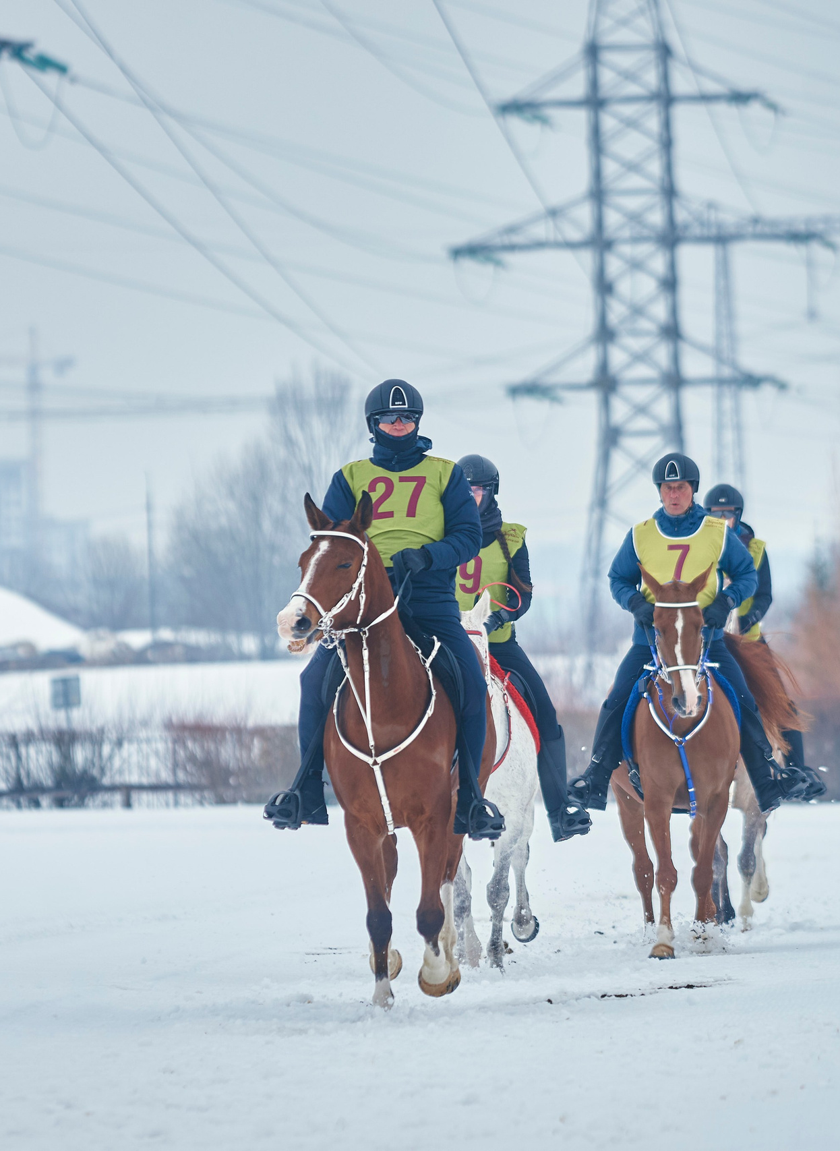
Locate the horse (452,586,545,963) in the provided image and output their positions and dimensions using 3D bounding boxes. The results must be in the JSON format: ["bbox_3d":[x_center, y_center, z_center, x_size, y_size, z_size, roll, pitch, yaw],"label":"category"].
[{"bbox_3d":[0.250,0.944,45.200,0.580,1.780,2.350,-1,-1,3],"label":"horse"}]

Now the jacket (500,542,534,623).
[{"bbox_3d":[0.269,-0.003,42.900,0.520,0.600,0.400,0,-1,12],"label":"jacket"}]

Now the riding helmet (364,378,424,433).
[{"bbox_3d":[-0.102,-0.668,37.900,0.228,0.212,0.290,-1,-1,-7],"label":"riding helmet"}]

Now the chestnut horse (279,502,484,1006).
[{"bbox_3d":[-0.080,0.660,37.100,0.680,1.970,2.250,0,-1,6],"label":"chestnut horse"}]

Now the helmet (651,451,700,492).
[{"bbox_3d":[1.237,-0.501,46.300,0.225,0.195,0.280,0,-1,8],"label":"helmet"}]

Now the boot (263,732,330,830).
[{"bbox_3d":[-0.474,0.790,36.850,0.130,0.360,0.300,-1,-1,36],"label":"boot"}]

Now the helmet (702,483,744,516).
[{"bbox_3d":[1.695,-0.405,53.400,0.224,0.205,0.285,-1,-1,2],"label":"helmet"}]

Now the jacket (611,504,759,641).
[{"bbox_3d":[1.262,-0.016,46.050,0.710,0.670,0.430,-1,-1,1],"label":"jacket"}]

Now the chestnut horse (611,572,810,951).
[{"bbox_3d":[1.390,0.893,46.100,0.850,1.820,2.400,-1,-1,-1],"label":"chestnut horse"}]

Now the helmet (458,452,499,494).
[{"bbox_3d":[0.244,-0.449,42.900,0.225,0.190,0.280,0,-1,12],"label":"helmet"}]

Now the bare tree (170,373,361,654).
[{"bbox_3d":[-6.400,-2.600,390.000,8.000,12.000,8.000,-1,-1,0],"label":"bare tree"}]

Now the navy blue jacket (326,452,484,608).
[{"bbox_3d":[-0.075,-0.192,36.850,0.620,0.640,0.420,0,-1,4],"label":"navy blue jacket"}]

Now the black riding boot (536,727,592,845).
[{"bbox_3d":[0.679,0.975,44.900,0.140,0.520,0.290,-1,-1,-27],"label":"black riding boot"}]

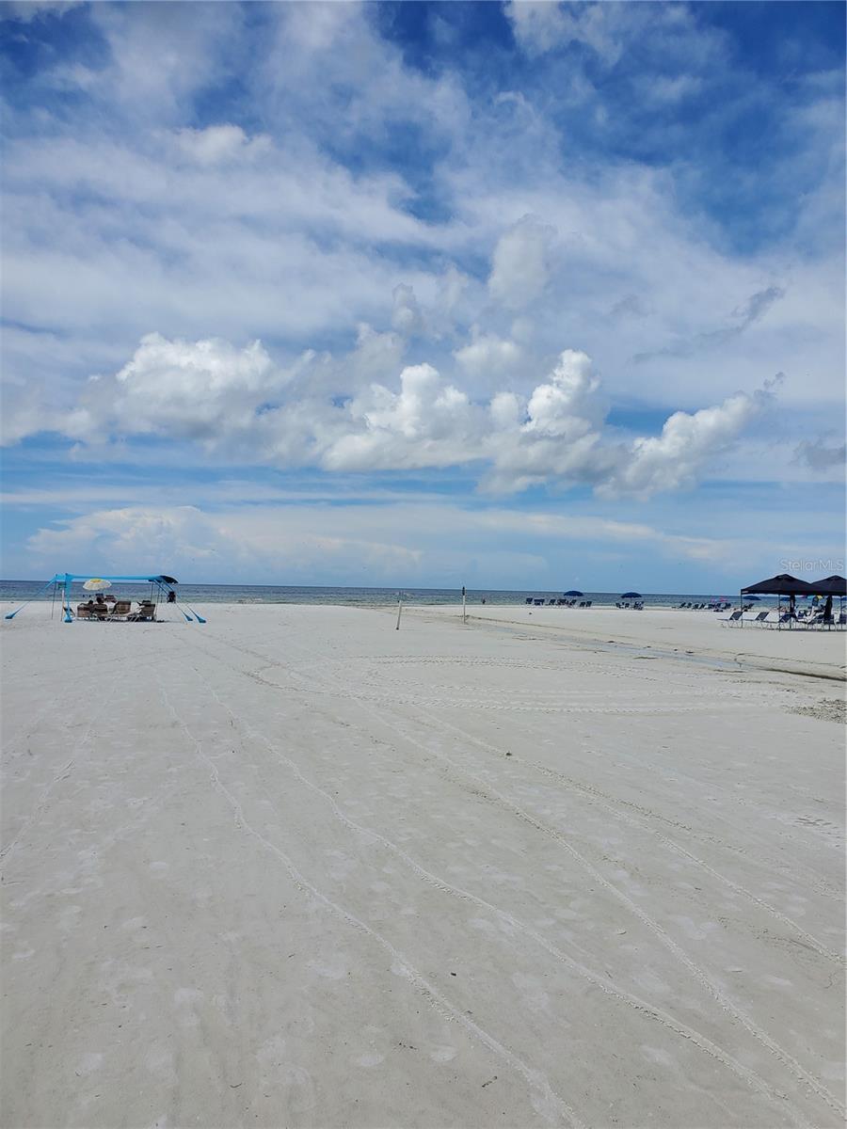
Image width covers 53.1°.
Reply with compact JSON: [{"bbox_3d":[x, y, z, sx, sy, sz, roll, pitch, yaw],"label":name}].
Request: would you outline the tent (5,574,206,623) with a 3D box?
[{"bbox_3d":[-13.350,1.430,36.100,7.700,1.970,4.000,2,-2,-23],"label":"tent"}]

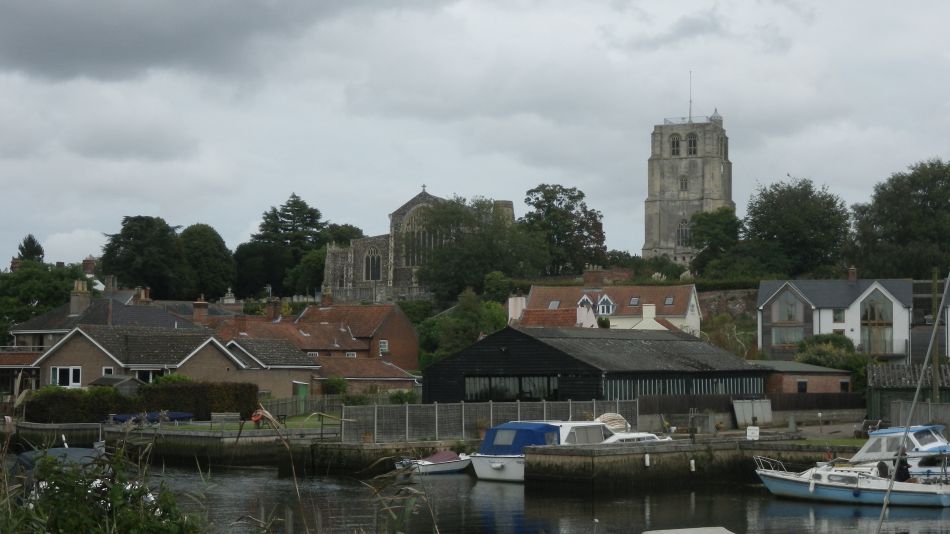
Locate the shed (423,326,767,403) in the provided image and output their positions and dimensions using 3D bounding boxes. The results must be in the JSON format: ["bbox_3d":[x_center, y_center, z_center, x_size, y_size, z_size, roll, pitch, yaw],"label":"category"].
[{"bbox_3d":[7.729,6.820,99.865,15.000,5.700,16.800,-3,-5,44],"label":"shed"}]

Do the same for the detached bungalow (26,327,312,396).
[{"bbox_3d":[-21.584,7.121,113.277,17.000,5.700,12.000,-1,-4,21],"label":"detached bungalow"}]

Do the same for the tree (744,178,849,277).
[{"bbox_3d":[39.263,-4.350,190.700,12.701,12.993,12.066,0,-4,0],"label":"tree"}]

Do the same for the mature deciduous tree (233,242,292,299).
[{"bbox_3d":[-30.545,0.569,224.449,8.624,8.786,8.193,0,-4,0],"label":"mature deciduous tree"}]

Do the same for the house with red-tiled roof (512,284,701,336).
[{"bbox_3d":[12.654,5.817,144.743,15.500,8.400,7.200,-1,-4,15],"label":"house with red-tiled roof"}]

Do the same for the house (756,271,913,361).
[{"bbox_3d":[32.260,5.566,140.731,13.600,8.800,8.200,0,-4,10],"label":"house"}]

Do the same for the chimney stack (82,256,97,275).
[{"bbox_3d":[-44.537,-0.116,180.399,1.400,2.050,1.100,-1,-4,14],"label":"chimney stack"}]

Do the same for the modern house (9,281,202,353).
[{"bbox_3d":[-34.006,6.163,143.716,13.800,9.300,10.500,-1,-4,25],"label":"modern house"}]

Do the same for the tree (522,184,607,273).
[{"bbox_3d":[13.284,-5.429,234.572,12.900,14.000,12.200,0,-4,0],"label":"tree"}]

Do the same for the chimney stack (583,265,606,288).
[{"bbox_3d":[10.998,0.966,144.927,1.700,2.400,1.000,-1,-4,15],"label":"chimney stack"}]

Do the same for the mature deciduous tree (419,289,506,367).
[{"bbox_3d":[-1.061,5.882,129.750,7.400,8.200,6.800,0,-4,0],"label":"mature deciduous tree"}]

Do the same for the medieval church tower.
[{"bbox_3d":[39.943,-12.538,289.023,15.200,32.000,15.200,-1,-4,16],"label":"medieval church tower"}]

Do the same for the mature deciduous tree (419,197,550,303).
[{"bbox_3d":[0.856,-1.795,205.564,17.114,15.049,16.258,0,-4,0],"label":"mature deciduous tree"}]

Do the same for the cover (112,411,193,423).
[{"bbox_3d":[-19.231,8.915,93.115,5.000,0.800,1.800,-1,-4,17],"label":"cover"}]

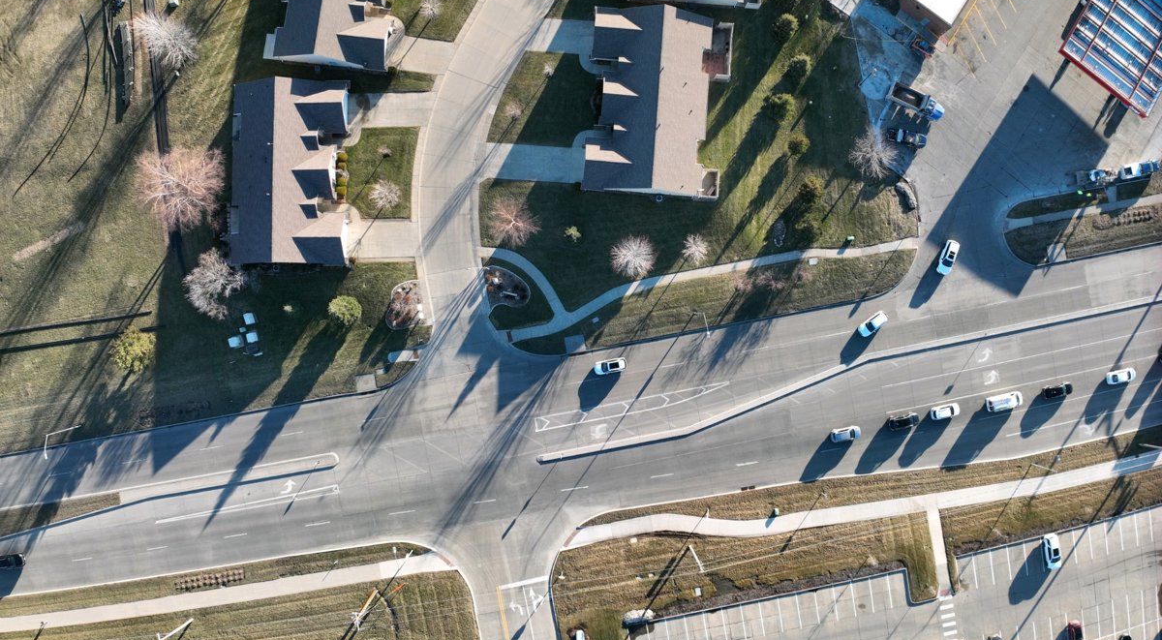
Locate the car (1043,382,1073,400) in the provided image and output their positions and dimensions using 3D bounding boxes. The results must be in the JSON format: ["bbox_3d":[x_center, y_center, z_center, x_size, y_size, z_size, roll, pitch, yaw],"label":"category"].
[{"bbox_3d":[66.650,9.960,112.660,4.700,1.680,1.880,-13,90,0],"label":"car"}]

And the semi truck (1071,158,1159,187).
[{"bbox_3d":[73.800,-20.280,111.700,11.600,3.600,2.550,-10,90,0],"label":"semi truck"}]

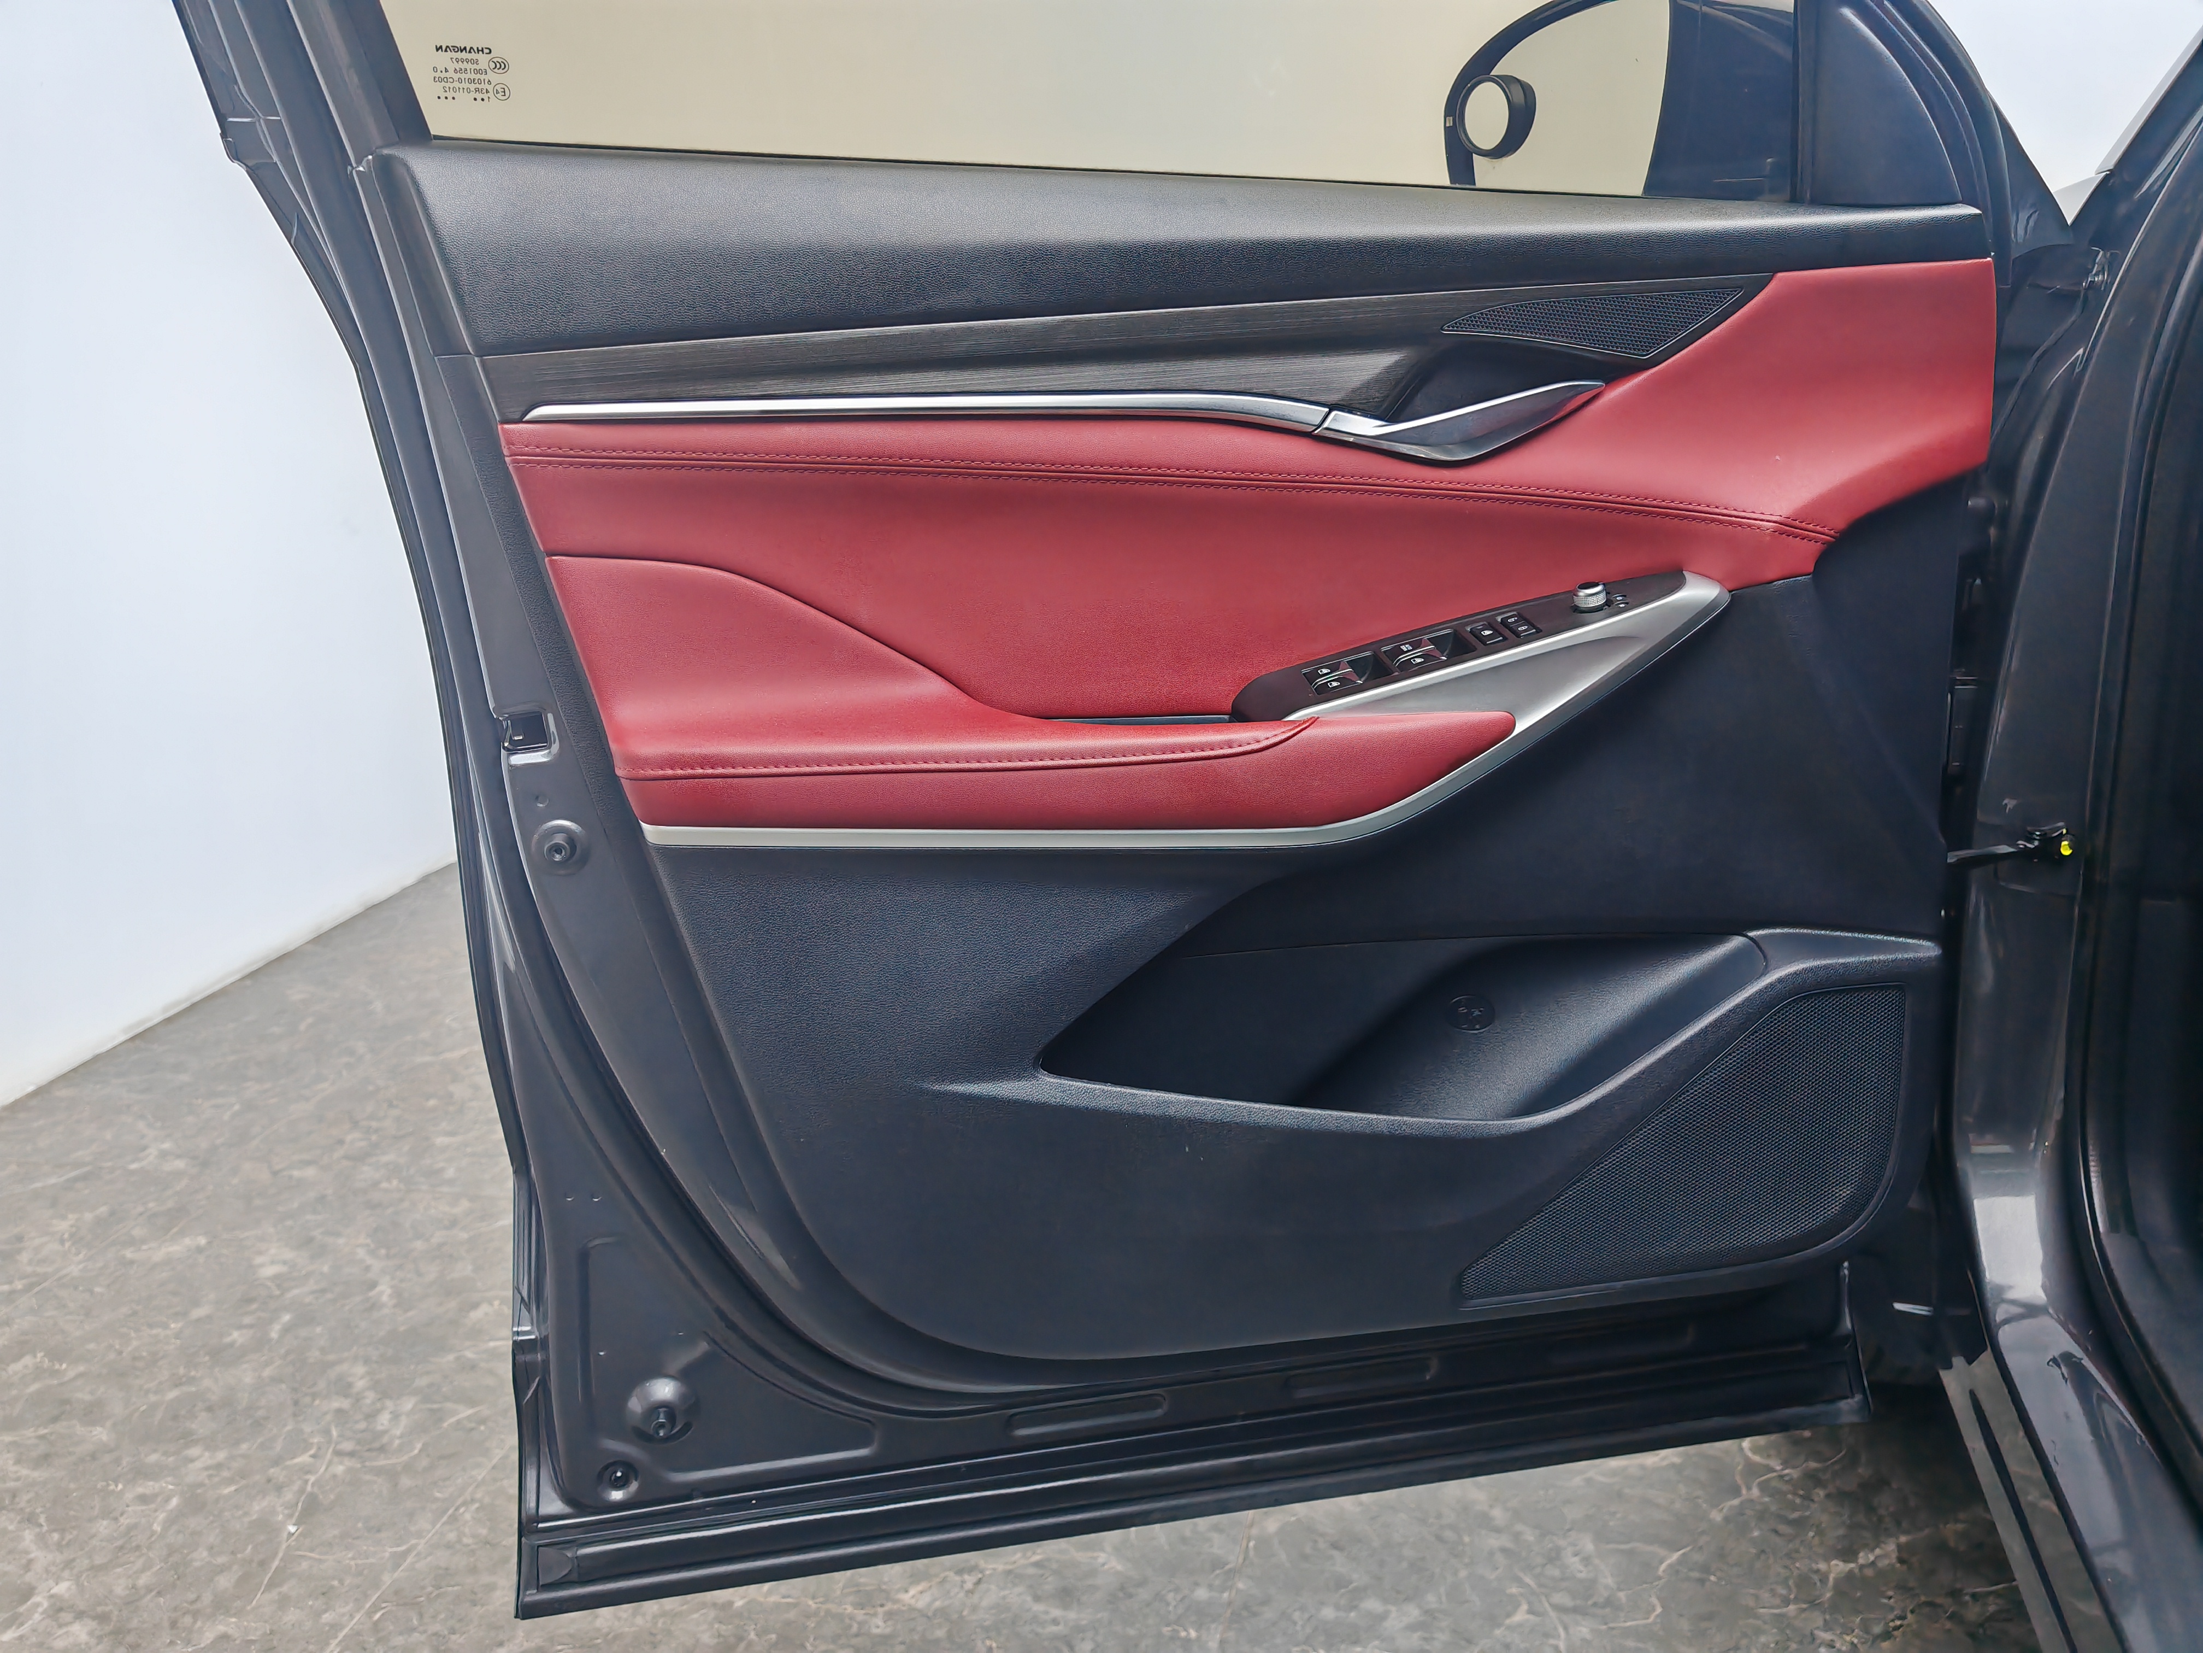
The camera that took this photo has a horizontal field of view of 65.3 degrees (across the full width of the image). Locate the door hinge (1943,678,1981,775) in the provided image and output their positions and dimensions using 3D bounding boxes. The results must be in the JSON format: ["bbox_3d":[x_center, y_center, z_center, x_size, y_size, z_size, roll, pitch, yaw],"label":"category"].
[{"bbox_3d":[0.600,-0.069,1.198,0.040,0.068,0.040,-3,11,-14],"label":"door hinge"}]

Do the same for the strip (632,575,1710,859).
[{"bbox_3d":[0.057,-0.074,0.991,0.640,0.140,0.090,-3,11,-14],"label":"strip"}]

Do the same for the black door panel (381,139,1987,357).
[{"bbox_3d":[0.089,-0.330,1.010,0.960,0.115,0.085,-3,11,-14],"label":"black door panel"}]

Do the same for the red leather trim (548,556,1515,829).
[{"bbox_3d":[-0.032,-0.084,0.972,0.540,0.145,0.100,-3,11,-14],"label":"red leather trim"}]

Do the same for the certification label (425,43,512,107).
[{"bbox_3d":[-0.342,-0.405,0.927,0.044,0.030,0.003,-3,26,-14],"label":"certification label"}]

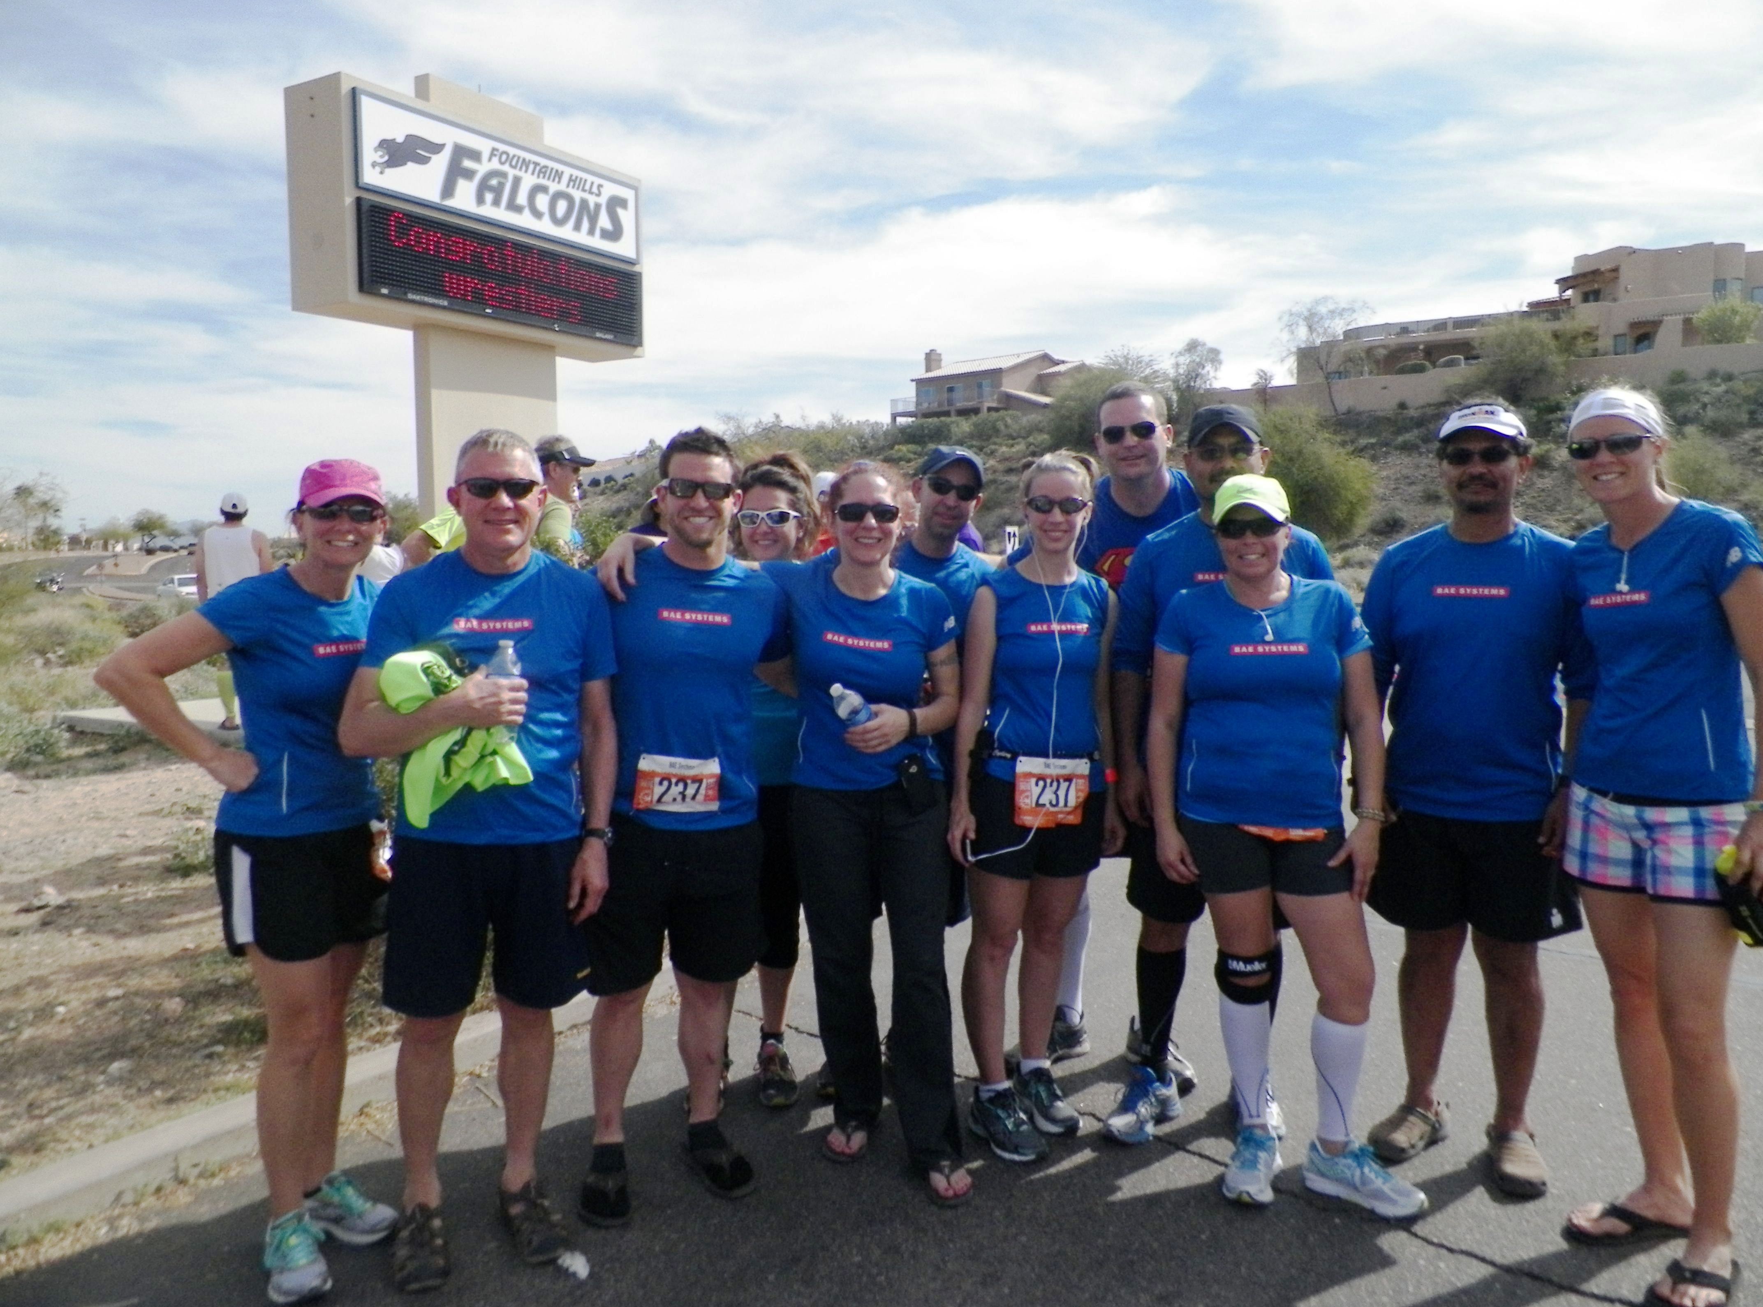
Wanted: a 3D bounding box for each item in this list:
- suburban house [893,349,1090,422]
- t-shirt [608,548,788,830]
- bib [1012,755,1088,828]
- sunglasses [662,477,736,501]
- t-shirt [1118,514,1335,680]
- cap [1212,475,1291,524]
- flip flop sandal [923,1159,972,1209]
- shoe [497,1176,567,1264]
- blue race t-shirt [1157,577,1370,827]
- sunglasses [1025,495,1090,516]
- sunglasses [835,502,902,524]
[{"bbox_3d":[10.787,-24.445,118.000,12.500,6.800,14.000,-5,7,-41],"label":"suburban house"},{"bbox_3d":[-0.411,0.080,2.780,0.460,0.620,0.280,-1,5,-8],"label":"t-shirt"},{"bbox_3d":[0.412,0.335,3.070,0.178,0.172,0.020,0,5,8],"label":"bib"},{"bbox_3d":[-0.401,-0.362,2.800,0.145,0.045,0.150,3,9,-14],"label":"sunglasses"},{"bbox_3d":[0.843,-0.005,3.110,0.560,0.680,0.310,0,5,10],"label":"t-shirt"},{"bbox_3d":[0.799,-0.335,2.750,0.170,0.120,0.255,6,5,20],"label":"cap"},{"bbox_3d":[0.142,1.171,2.904,0.100,0.060,0.260,-1,5,-5],"label":"flip flop sandal"},{"bbox_3d":[-0.766,1.193,2.760,0.110,0.105,0.285,-3,6,-26],"label":"shoe"},{"bbox_3d":[0.844,0.105,2.820,0.460,0.560,0.270,1,5,9],"label":"blue race t-shirt"},{"bbox_3d":[0.428,-0.361,3.090,0.145,0.043,0.150,1,5,11],"label":"sunglasses"},{"bbox_3d":[-0.031,-0.315,2.840,0.148,0.047,0.148,0,5,0],"label":"sunglasses"}]

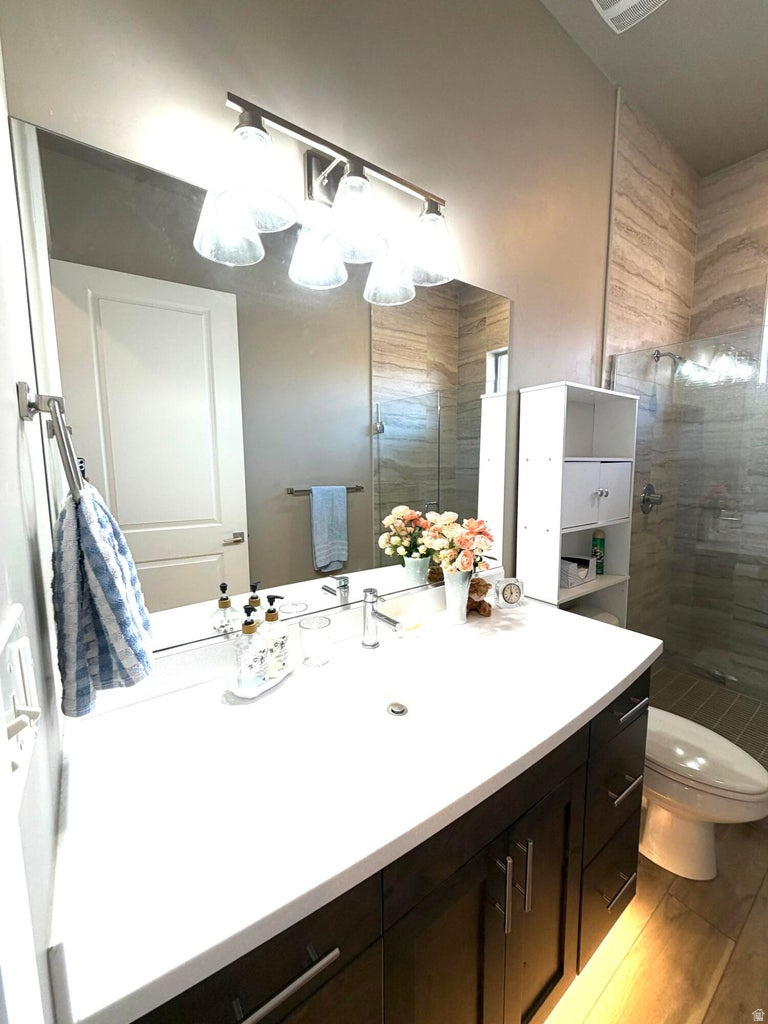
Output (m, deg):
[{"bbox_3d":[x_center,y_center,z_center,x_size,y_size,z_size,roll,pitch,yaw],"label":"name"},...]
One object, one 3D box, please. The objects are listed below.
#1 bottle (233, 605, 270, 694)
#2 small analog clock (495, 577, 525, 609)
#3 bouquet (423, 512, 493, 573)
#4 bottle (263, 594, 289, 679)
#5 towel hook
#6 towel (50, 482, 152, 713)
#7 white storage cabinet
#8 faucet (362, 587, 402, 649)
[{"bbox_3d":[-0.307,0.311,0.963,0.073,0.196,0.073,5,8,40],"label":"bottle"},{"bbox_3d":[0.455,0.294,1.510,0.094,0.102,0.044,-2,7,-8],"label":"small analog clock"},{"bbox_3d":[0.249,0.112,1.348,0.218,0.187,0.208,-1,7,0],"label":"bouquet"},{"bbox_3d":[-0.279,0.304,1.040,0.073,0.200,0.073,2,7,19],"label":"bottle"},{"bbox_3d":[-0.480,-0.092,0.599,0.069,0.175,0.156,-5,8,-36],"label":"towel hook"},{"bbox_3d":[-0.445,0.120,0.641,0.114,0.338,0.151,-5,8,-36],"label":"towel"},{"bbox_3d":[0.841,0.342,1.824,0.598,1.681,0.183,-5,8,-36],"label":"white storage cabinet"},{"bbox_3d":[-0.004,0.311,1.158,0.052,0.166,0.172,-5,8,-36],"label":"faucet"}]

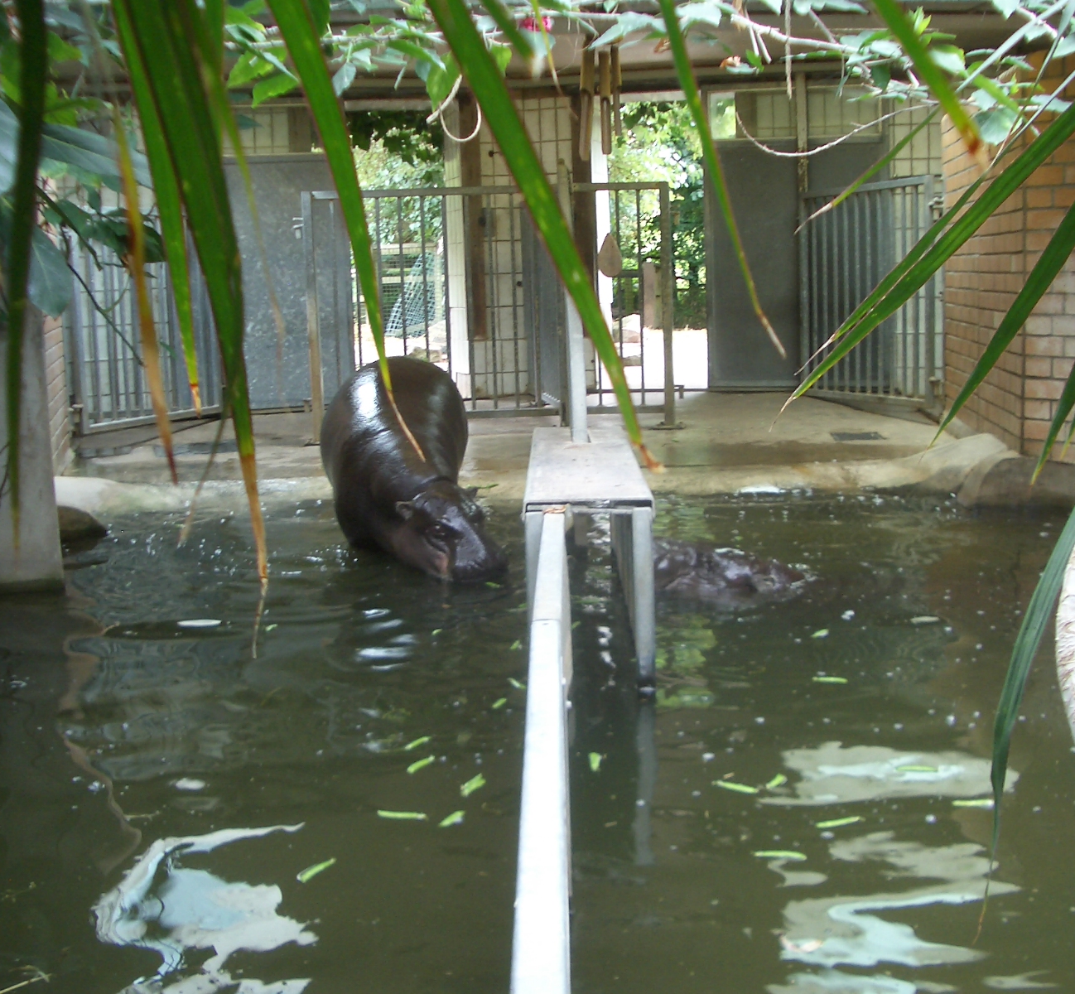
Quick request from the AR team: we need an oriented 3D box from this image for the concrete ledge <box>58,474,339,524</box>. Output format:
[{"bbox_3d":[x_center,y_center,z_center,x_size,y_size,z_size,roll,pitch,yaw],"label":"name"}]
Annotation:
[{"bbox_3d":[-1.655,0.001,6.717,1.500,0.200,0.400,-1,9,0],"label":"concrete ledge"}]

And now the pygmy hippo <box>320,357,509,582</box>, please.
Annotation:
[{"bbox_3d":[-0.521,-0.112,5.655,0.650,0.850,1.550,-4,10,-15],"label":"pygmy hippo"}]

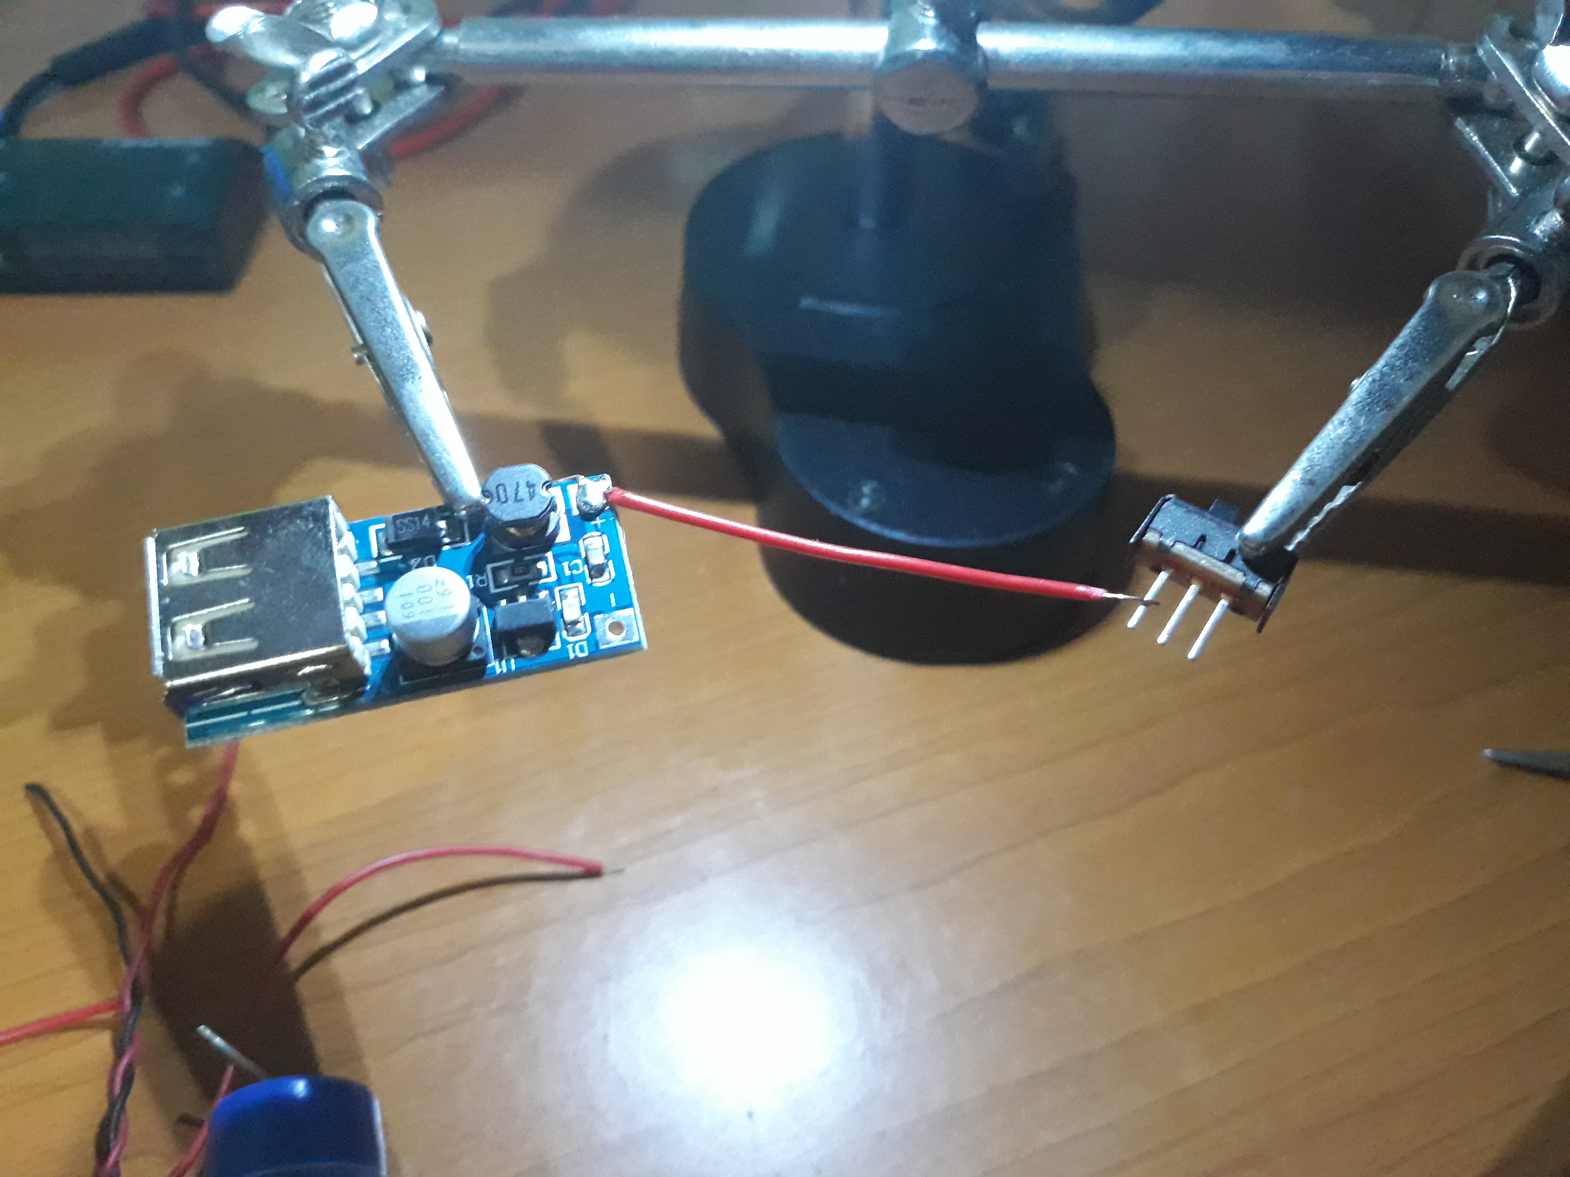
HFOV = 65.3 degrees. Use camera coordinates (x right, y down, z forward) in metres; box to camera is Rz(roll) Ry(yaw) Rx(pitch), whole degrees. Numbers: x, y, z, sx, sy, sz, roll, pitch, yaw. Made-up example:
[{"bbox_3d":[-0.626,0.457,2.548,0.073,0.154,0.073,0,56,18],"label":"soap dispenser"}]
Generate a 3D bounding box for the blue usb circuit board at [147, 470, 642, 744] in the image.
[{"bbox_3d":[-0.029,0.000,0.094,0.035,0.008,0.016,-12,63,-10],"label":"blue usb circuit board"}]

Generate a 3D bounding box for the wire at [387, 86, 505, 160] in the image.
[{"bbox_3d":[-0.075,-0.104,0.274,0.006,0.004,0.038,26,54,23],"label":"wire"}]

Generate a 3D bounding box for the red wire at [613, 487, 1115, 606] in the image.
[{"bbox_3d":[0.007,-0.003,0.100,0.045,0.003,0.002,11,49,2],"label":"red wire"}]

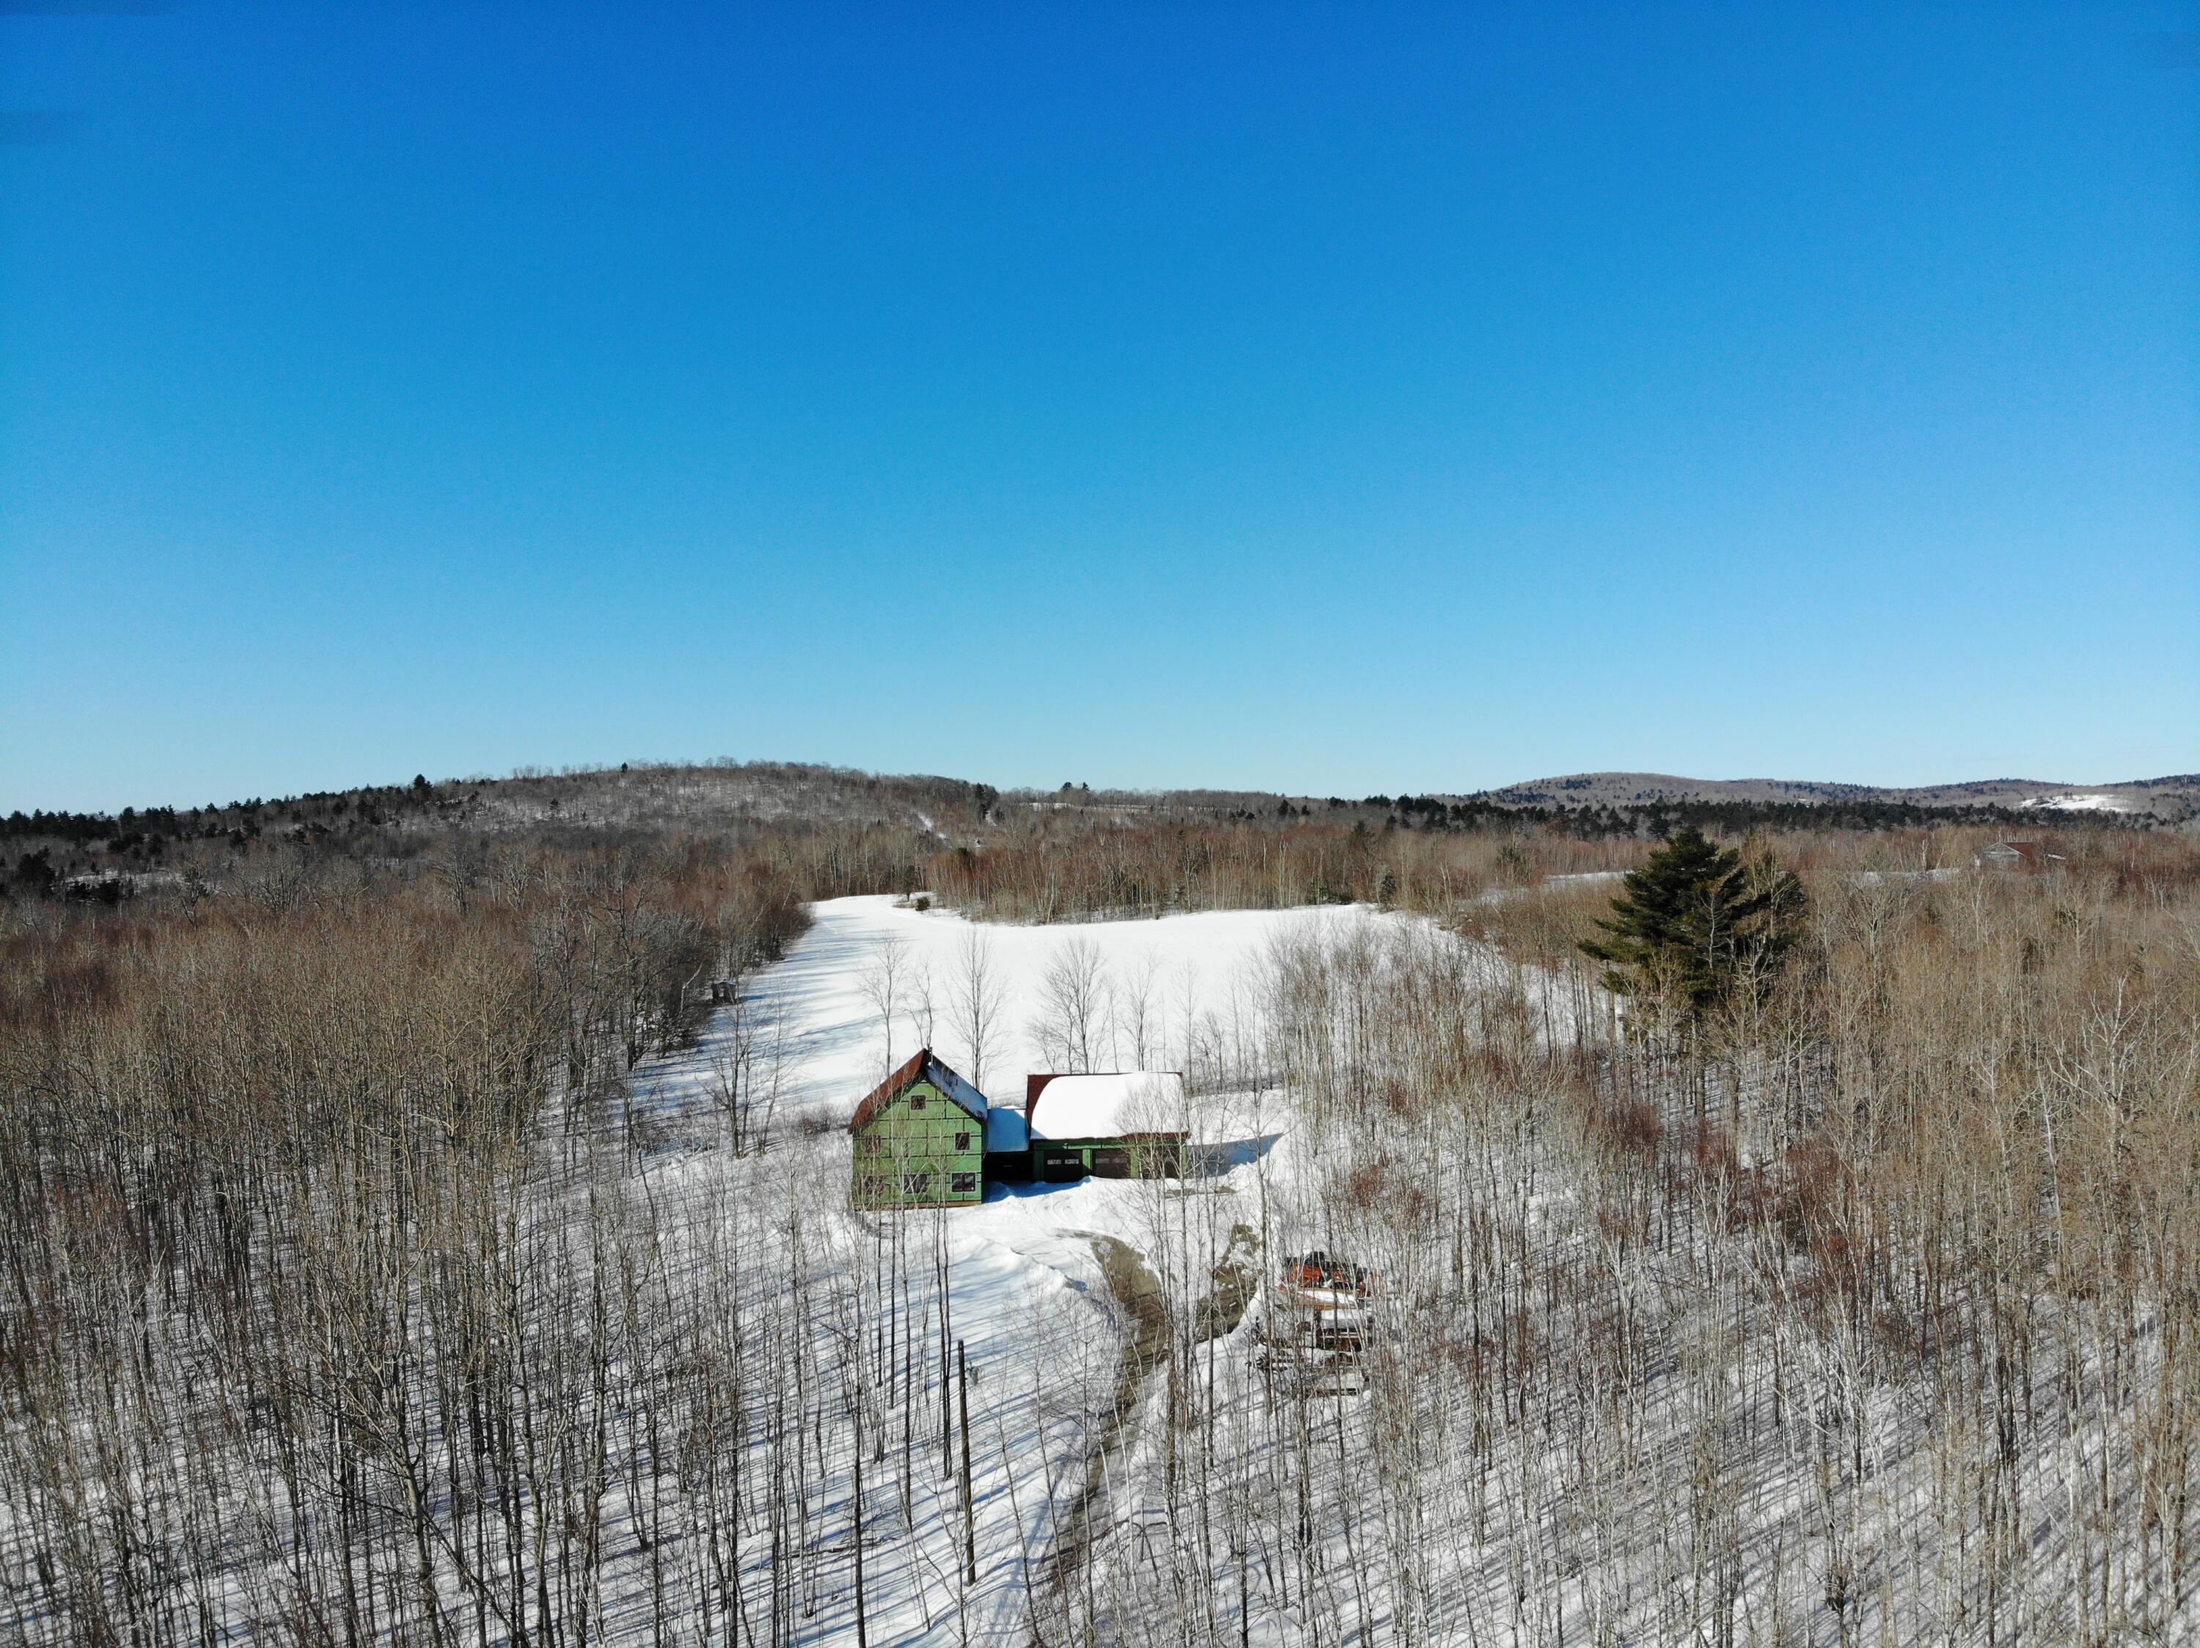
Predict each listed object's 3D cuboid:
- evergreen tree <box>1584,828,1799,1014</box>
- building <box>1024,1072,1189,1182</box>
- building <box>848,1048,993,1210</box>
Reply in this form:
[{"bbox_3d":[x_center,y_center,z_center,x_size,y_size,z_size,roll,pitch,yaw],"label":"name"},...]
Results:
[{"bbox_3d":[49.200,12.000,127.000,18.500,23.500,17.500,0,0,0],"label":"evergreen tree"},{"bbox_3d":[0.416,21.802,111.908,11.289,6.881,9.140,0,0,-5],"label":"building"},{"bbox_3d":[-12.265,20.794,105.266,9.131,8.896,9.916,0,0,-5],"label":"building"}]

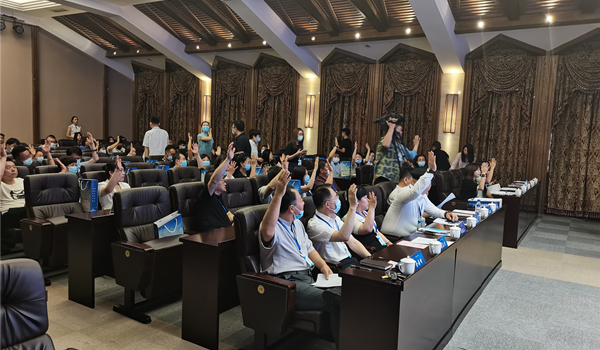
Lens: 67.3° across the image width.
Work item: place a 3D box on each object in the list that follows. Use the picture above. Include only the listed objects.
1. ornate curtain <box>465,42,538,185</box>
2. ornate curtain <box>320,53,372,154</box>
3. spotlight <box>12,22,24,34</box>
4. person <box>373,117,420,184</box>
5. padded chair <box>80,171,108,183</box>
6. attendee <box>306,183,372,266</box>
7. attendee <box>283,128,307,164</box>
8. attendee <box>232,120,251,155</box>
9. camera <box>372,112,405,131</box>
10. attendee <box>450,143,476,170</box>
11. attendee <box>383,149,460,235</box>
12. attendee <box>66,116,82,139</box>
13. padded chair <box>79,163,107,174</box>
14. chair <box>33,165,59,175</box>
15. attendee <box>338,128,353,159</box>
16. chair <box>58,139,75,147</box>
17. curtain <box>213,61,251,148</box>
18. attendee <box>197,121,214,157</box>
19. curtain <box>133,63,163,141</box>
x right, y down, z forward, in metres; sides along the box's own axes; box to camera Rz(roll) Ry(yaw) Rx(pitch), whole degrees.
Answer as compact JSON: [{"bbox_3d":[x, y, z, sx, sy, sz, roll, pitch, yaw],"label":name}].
[{"bbox_3d":[4.844,-1.195,11.025,1.468,3.993,0.220,5,5,31],"label":"ornate curtain"},{"bbox_3d":[1.236,-1.450,12.488,1.505,3.710,0.250,6,6,32],"label":"ornate curtain"},{"bbox_3d":[-7.949,-4.133,12.741,0.260,0.310,0.270,20,13,30],"label":"spotlight"},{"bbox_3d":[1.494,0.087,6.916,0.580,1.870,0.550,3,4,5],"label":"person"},{"bbox_3d":[-2.144,0.485,5.327,0.650,1.050,0.600,6,7,33],"label":"padded chair"},{"bbox_3d":[0.408,0.666,3.665,0.740,1.220,0.560,6,7,33],"label":"attendee"},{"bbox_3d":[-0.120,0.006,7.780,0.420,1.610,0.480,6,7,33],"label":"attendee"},{"bbox_3d":[-1.086,-0.110,8.101,0.360,1.720,0.480,6,7,33],"label":"attendee"},{"bbox_3d":[1.365,-0.833,6.950,0.460,0.250,0.200,-6,7,-8],"label":"camera"},{"bbox_3d":[3.722,0.092,10.238,0.520,1.570,0.450,5,5,30],"label":"attendee"},{"bbox_3d":[1.157,0.476,4.595,0.820,1.430,0.660,6,6,32],"label":"attendee"},{"bbox_3d":[-6.913,-0.946,13.879,0.320,1.700,0.500,7,7,42],"label":"attendee"},{"bbox_3d":[-2.804,0.337,6.549,0.620,1.030,0.640,5,5,31],"label":"padded chair"},{"bbox_3d":[-2.882,0.401,5.660,0.600,1.010,0.650,6,6,32],"label":"chair"},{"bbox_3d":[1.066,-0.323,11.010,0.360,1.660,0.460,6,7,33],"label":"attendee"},{"bbox_3d":[-6.530,-0.468,12.876,0.620,1.030,0.640,5,5,31],"label":"chair"},{"bbox_3d":[-2.098,-1.715,13.928,1.350,3.500,0.250,6,7,33],"label":"curtain"},{"bbox_3d":[-1.978,-0.264,9.378,0.480,1.690,0.360,1,6,-21],"label":"attendee"},{"bbox_3d":[-5.426,-2.078,16.116,1.350,3.500,0.250,6,7,33],"label":"curtain"}]

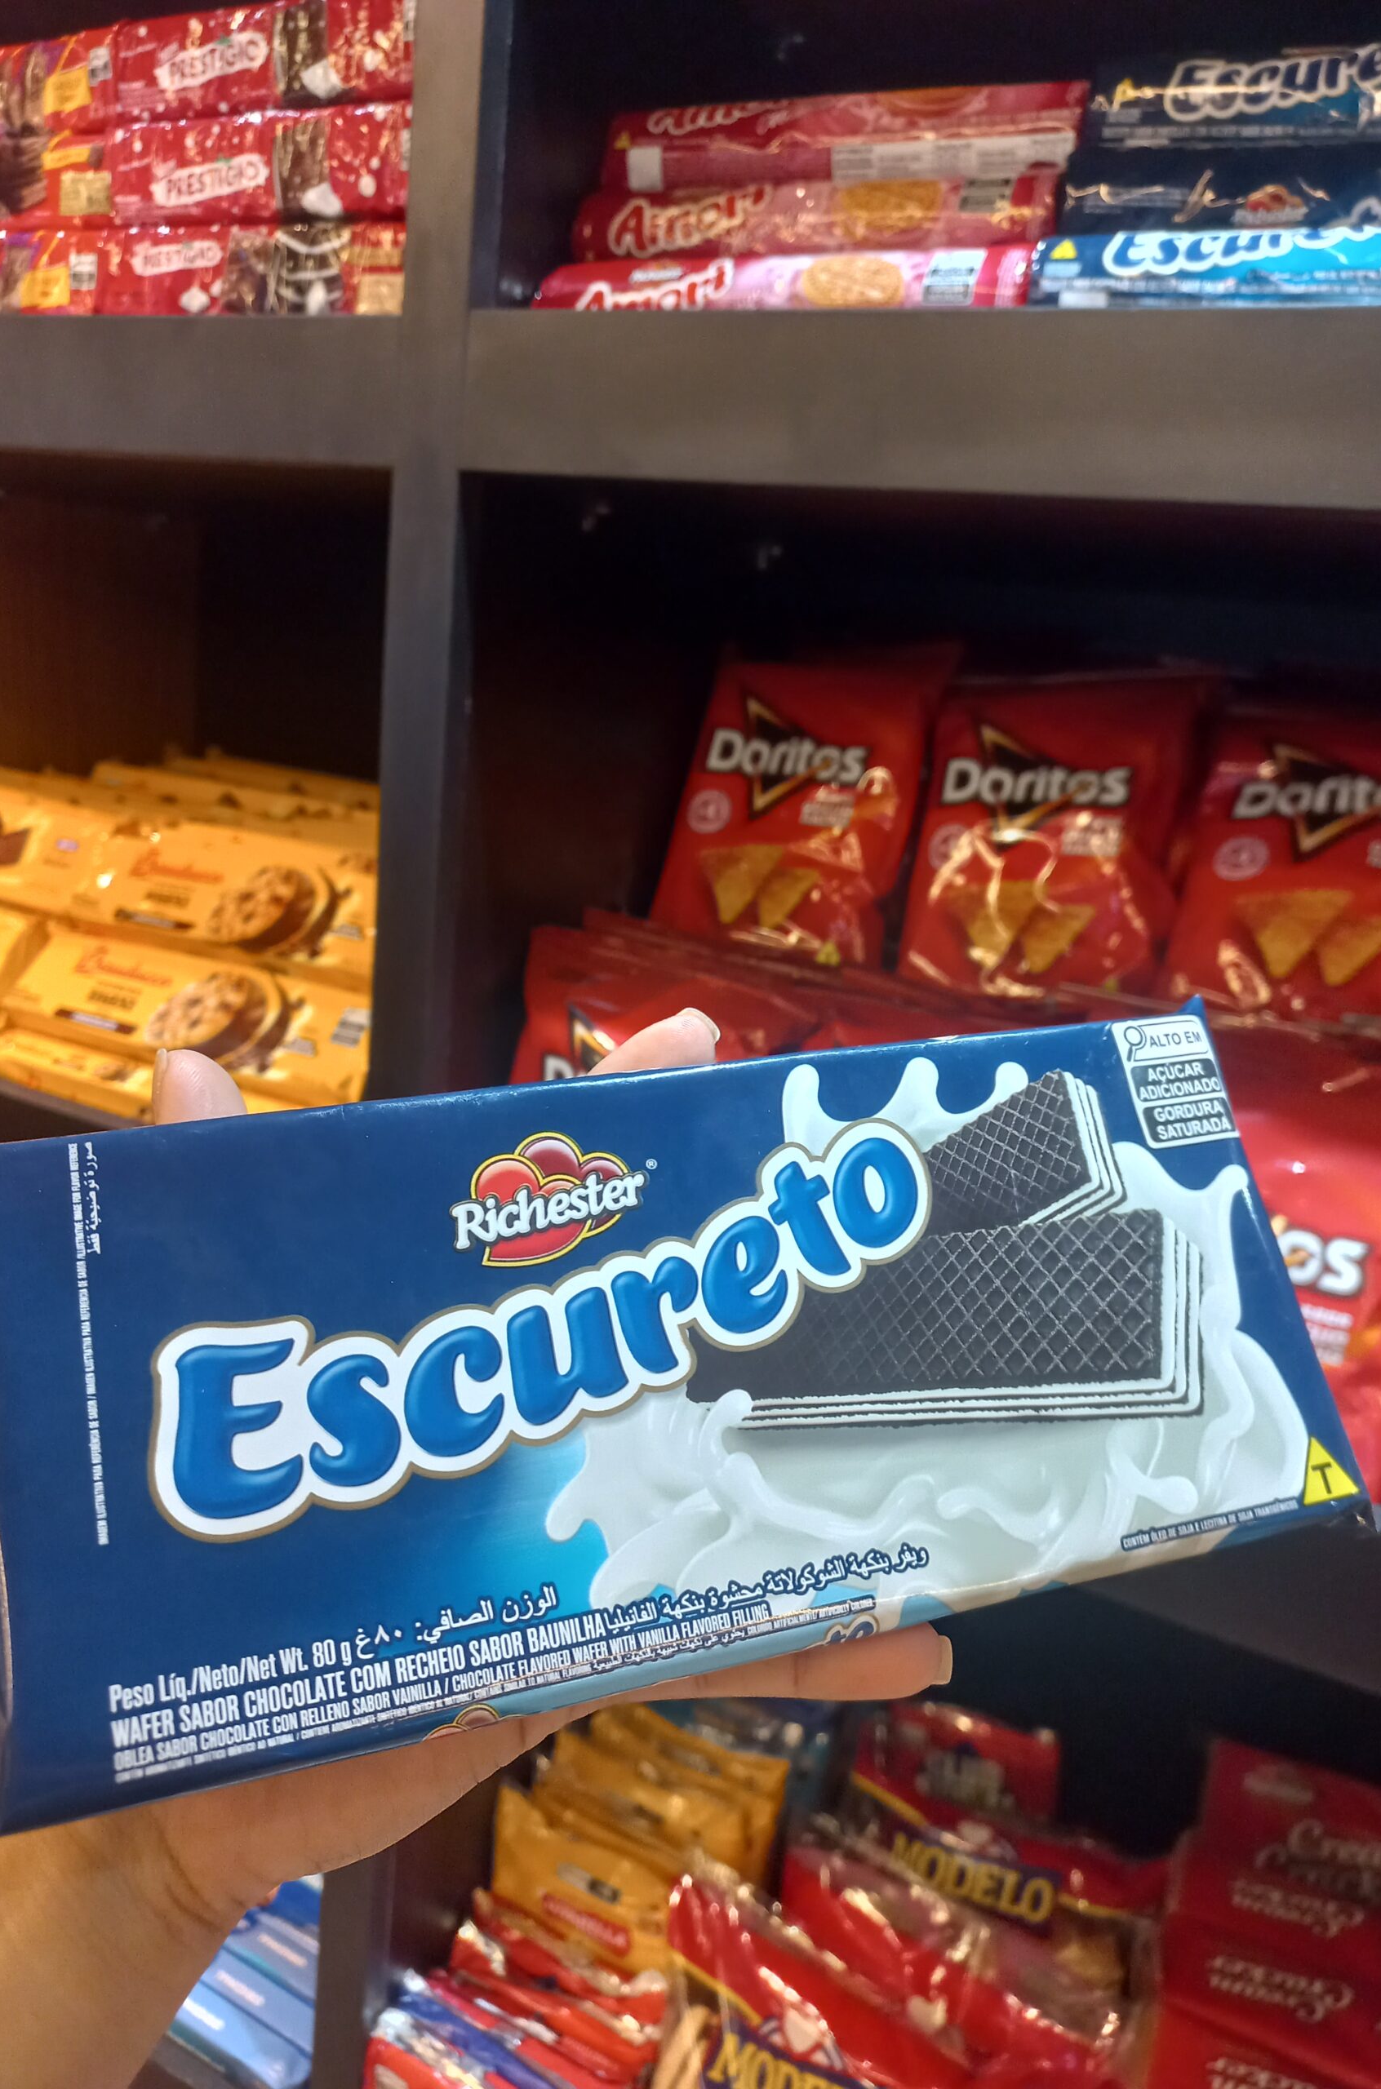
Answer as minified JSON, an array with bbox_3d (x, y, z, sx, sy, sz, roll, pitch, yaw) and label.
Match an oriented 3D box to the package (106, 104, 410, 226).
[{"bbox_3d":[-0.160,-0.354,0.625,0.166,0.037,0.053,13,16,25],"label":"package"}]

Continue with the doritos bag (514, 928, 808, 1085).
[{"bbox_3d":[-0.021,0.037,0.650,0.131,0.158,0.044,15,0,30],"label":"doritos bag"}]

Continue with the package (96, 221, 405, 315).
[{"bbox_3d":[-0.168,-0.317,0.632,0.166,0.037,0.053,13,16,25],"label":"package"}]

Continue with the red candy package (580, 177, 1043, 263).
[{"bbox_3d":[0.041,-0.291,0.556,0.191,0.040,0.040,13,4,25],"label":"red candy package"}]

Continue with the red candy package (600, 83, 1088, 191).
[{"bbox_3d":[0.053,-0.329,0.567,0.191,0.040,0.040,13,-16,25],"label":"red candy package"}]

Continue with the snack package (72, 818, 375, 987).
[{"bbox_3d":[-0.239,-0.076,0.845,0.236,0.055,0.036,13,-13,25],"label":"snack package"}]

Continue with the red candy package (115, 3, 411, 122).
[{"bbox_3d":[-0.155,-0.393,0.620,0.166,0.037,0.053,13,16,25],"label":"red candy package"}]

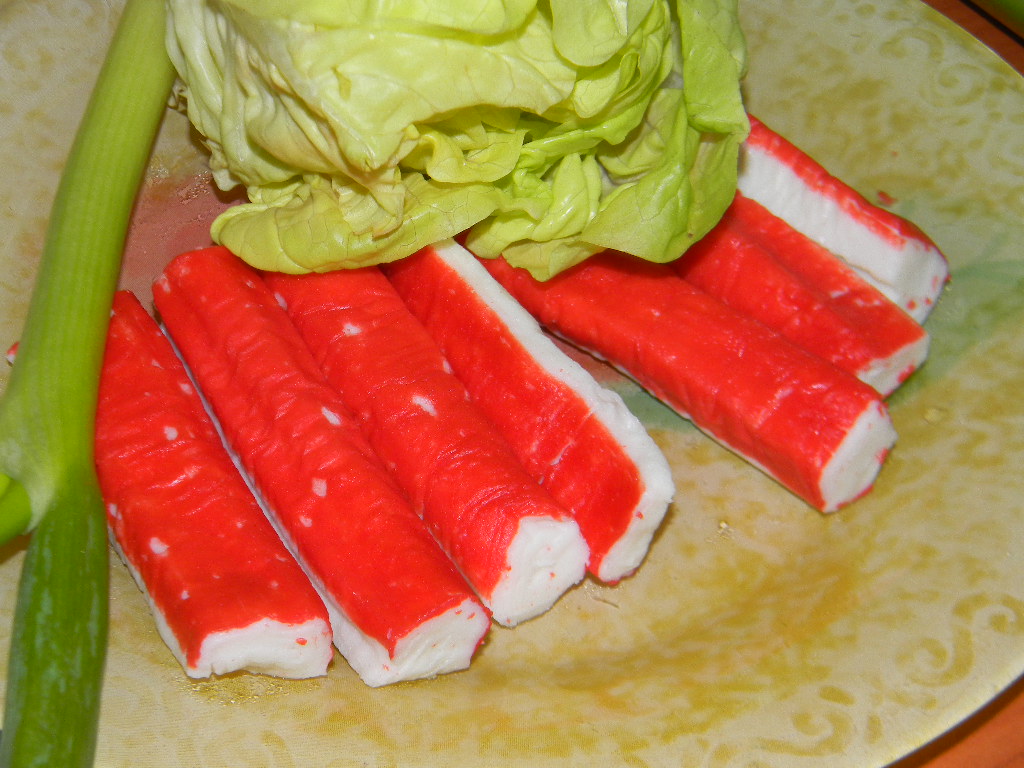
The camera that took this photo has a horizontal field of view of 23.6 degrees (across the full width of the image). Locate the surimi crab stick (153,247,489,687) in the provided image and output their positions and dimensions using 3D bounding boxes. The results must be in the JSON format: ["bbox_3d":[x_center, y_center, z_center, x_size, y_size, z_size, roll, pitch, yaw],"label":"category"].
[{"bbox_3d":[-0.035,0.013,0.405,0.018,0.013,0.088,-20,51,-22],"label":"surimi crab stick"}]

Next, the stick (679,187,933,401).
[{"bbox_3d":[0.035,-0.025,0.447,0.088,0.013,0.019,37,54,28],"label":"stick"}]

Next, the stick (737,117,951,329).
[{"bbox_3d":[0.042,-0.041,0.461,0.088,0.015,0.013,36,54,27],"label":"stick"}]

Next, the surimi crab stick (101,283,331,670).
[{"bbox_3d":[-0.057,0.016,0.400,0.019,0.013,0.079,-19,50,-21],"label":"surimi crab stick"}]

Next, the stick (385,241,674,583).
[{"bbox_3d":[-0.005,-0.003,0.422,0.017,0.013,0.088,-23,52,-24],"label":"stick"}]

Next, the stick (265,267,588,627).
[{"bbox_3d":[-0.020,0.002,0.415,0.018,0.014,0.088,-23,52,-24],"label":"stick"}]

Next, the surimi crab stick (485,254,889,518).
[{"bbox_3d":[0.026,-0.010,0.430,0.088,0.013,0.018,36,54,27],"label":"surimi crab stick"}]

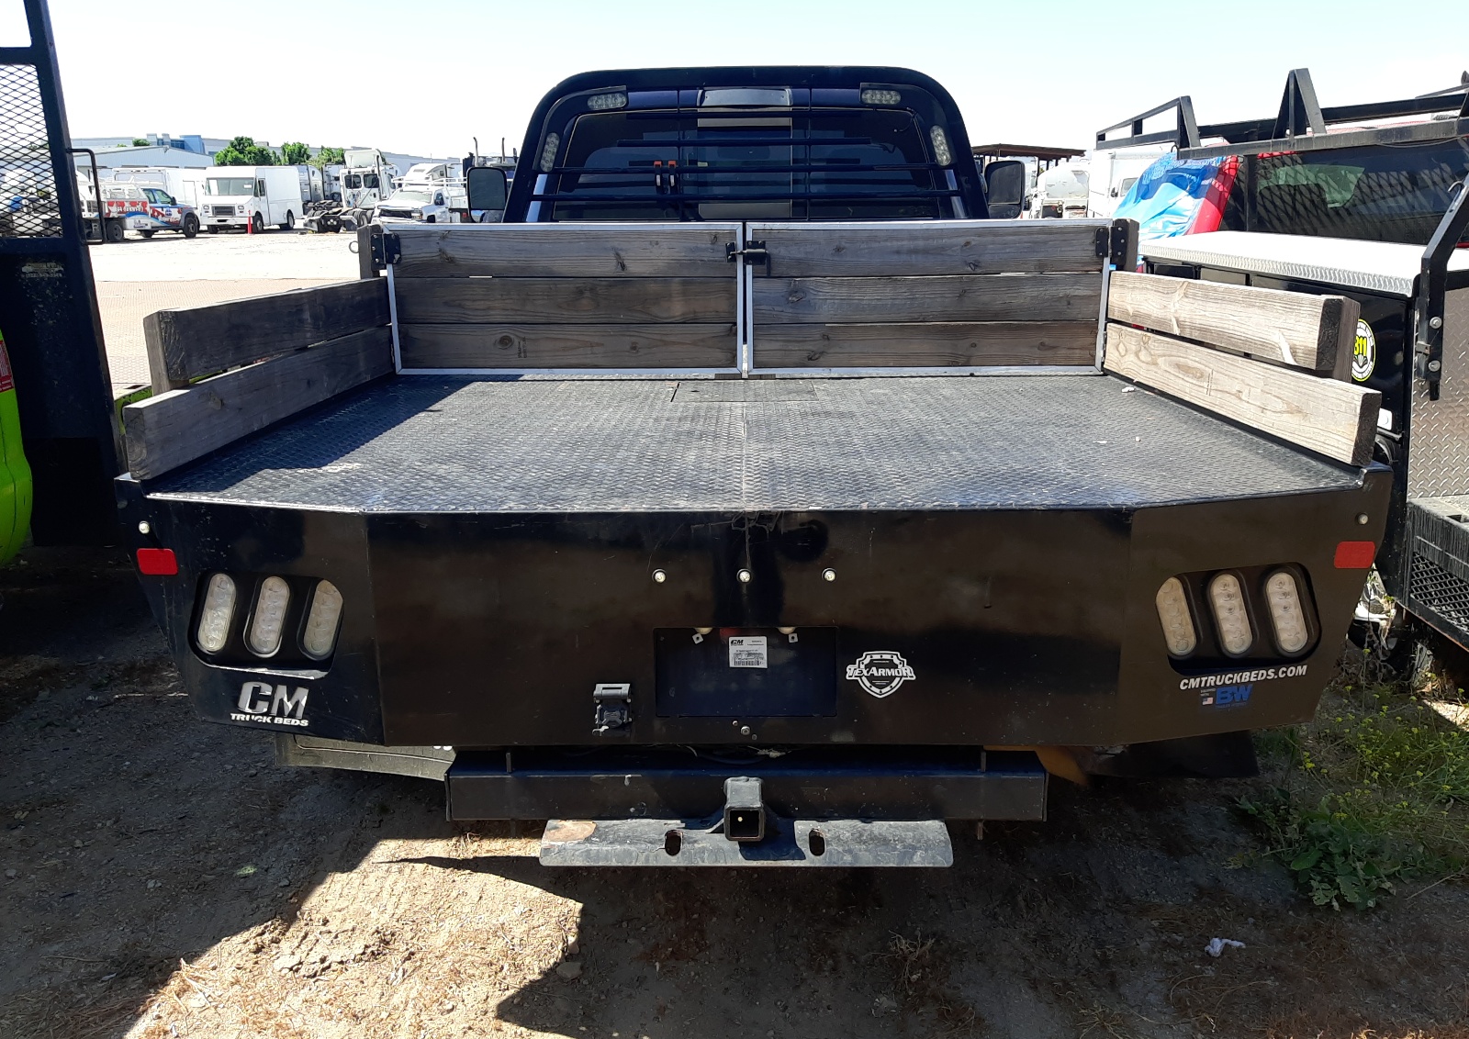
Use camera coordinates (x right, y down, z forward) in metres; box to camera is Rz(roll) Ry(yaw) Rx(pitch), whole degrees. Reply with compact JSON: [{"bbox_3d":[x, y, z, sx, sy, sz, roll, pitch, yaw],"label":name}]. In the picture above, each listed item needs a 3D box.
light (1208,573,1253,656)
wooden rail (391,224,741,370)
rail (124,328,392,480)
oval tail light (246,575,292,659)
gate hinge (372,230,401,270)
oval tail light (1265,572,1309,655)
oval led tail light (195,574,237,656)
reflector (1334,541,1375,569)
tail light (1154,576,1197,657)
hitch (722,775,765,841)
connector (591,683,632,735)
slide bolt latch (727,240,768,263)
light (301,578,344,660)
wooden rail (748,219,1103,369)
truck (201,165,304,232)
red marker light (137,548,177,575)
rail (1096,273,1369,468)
[{"bbox_3d":[0.947,0.181,2.114,0.064,0.170,0.030,-21,19,-10],"label":"light"},{"bbox_3d":[-0.530,-0.692,3.483,1.107,0.468,0.041,0,15,1],"label":"wooden rail"},{"bbox_3d":[-1.152,-0.351,2.897,0.038,0.139,1.558,0,15,1],"label":"rail"},{"bbox_3d":[-0.897,0.186,2.142,0.064,0.170,0.030,20,19,11],"label":"oval tail light"},{"bbox_3d":[-1.075,-0.839,3.429,0.093,0.093,0.018,0,15,1],"label":"gate hinge"},{"bbox_3d":[1.047,0.174,2.106,0.055,0.167,0.034,-18,17,-3],"label":"oval tail light"},{"bbox_3d":[-0.996,0.177,2.139,0.059,0.166,0.034,18,17,5],"label":"oval led tail light"},{"bbox_3d":[1.178,0.069,2.091,0.094,0.051,0.010,-5,16,-16],"label":"reflector"},{"bbox_3d":[0.831,0.183,2.082,0.064,0.170,0.030,-20,19,-10],"label":"tail light"},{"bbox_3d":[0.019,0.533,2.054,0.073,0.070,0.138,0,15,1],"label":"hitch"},{"bbox_3d":[-0.222,0.343,2.018,0.068,0.100,0.054,0,15,1],"label":"connector"},{"bbox_3d":[0.039,-0.853,3.528,0.132,0.076,0.030,0,15,1],"label":"slide bolt latch"},{"bbox_3d":[-0.777,0.183,2.101,0.057,0.161,0.034,17,17,5],"label":"light"},{"bbox_3d":[0.622,-0.718,3.591,1.161,0.487,0.040,0,15,1],"label":"wooden rail"},{"bbox_3d":[-22.500,-14.970,51.800,2.300,2.920,6.100,-1,16,-1],"label":"truck"},{"bbox_3d":[-1.129,0.084,2.155,0.087,0.054,0.012,4,16,16],"label":"red marker light"},{"bbox_3d":[1.188,-0.433,2.746,0.049,0.304,1.428,0,15,1],"label":"rail"}]

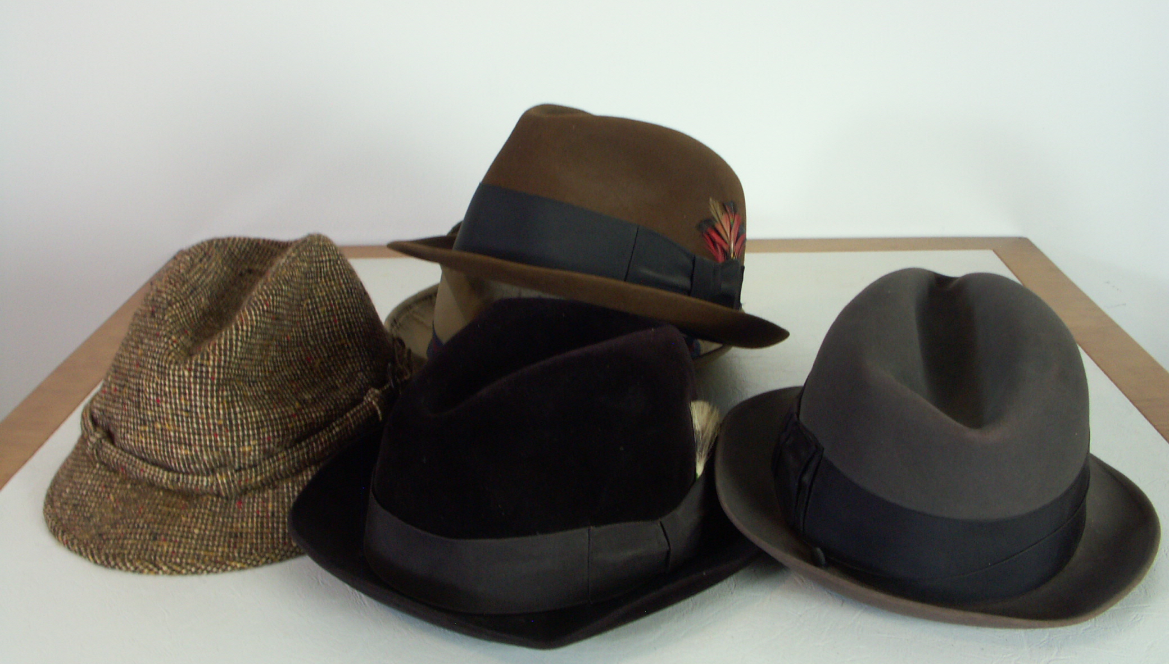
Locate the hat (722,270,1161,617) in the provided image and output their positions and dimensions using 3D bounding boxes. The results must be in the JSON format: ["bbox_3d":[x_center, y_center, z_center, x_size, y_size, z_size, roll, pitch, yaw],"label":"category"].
[{"bbox_3d":[0.209,0.045,0.696,0.254,0.132,0.292,2,23,9],"label":"hat"}]

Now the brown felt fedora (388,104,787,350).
[{"bbox_3d":[0.019,-0.084,0.819,0.300,0.135,0.262,13,2,-44],"label":"brown felt fedora"}]

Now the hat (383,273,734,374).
[{"bbox_3d":[-0.020,-0.057,0.936,0.288,0.122,0.262,-3,23,-4],"label":"hat"}]

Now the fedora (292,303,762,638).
[{"bbox_3d":[-0.022,0.054,0.679,0.288,0.125,0.260,-19,28,-36],"label":"fedora"}]

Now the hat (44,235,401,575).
[{"bbox_3d":[-0.223,0.028,0.765,0.238,0.136,0.286,3,23,9],"label":"hat"}]

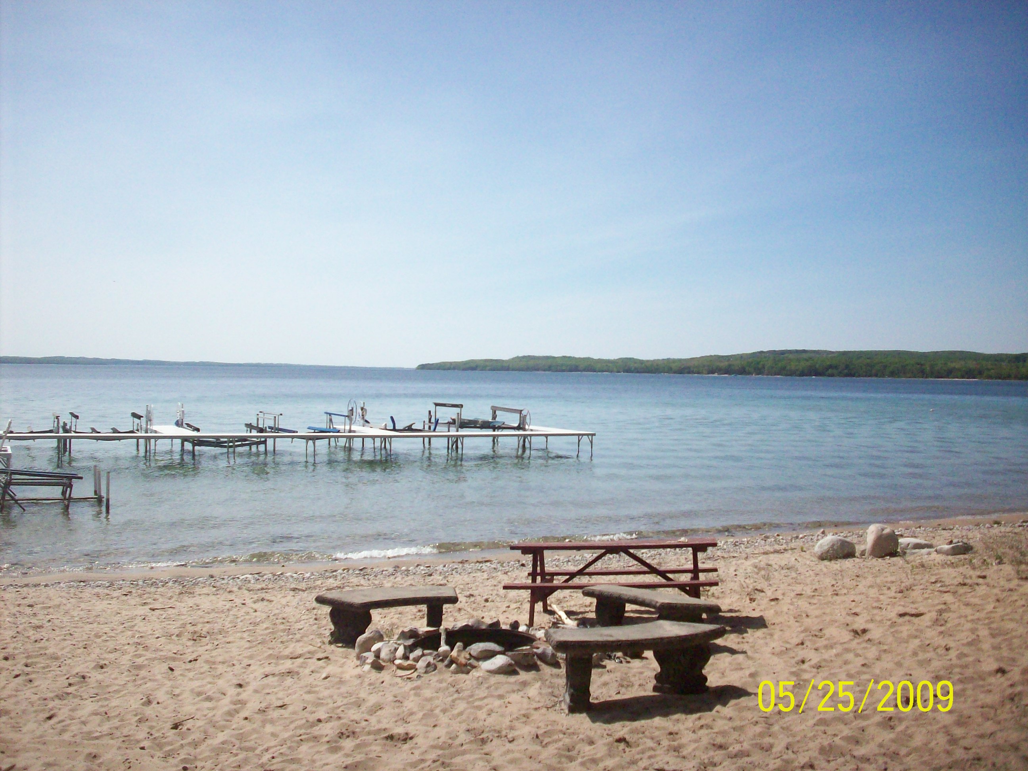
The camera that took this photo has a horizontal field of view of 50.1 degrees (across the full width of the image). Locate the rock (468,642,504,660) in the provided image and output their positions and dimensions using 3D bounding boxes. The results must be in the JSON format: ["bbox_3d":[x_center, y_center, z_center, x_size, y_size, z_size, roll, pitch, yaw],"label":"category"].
[{"bbox_3d":[-0.200,1.930,8.000,0.270,0.120,0.190,1,1,-1],"label":"rock"}]

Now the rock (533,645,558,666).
[{"bbox_3d":[0.226,1.899,7.734,0.185,0.150,0.160,1,1,2],"label":"rock"}]

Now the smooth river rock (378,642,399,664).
[{"bbox_3d":[-0.924,1.965,8.074,0.150,0.150,0.130,1,1,-7],"label":"smooth river rock"}]

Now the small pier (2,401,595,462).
[{"bbox_3d":[-8.650,1.720,43.900,23.300,2.200,7.200,0,1,-24],"label":"small pier"}]

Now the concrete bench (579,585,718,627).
[{"bbox_3d":[0.973,1.757,8.130,0.520,0.405,1.260,3,-3,-35],"label":"concrete bench"}]

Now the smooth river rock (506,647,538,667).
[{"bbox_3d":[0.057,1.910,7.732,0.235,0.140,0.170,1,1,0],"label":"smooth river rock"}]

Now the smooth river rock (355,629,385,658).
[{"bbox_3d":[-1.096,1.955,8.334,0.220,0.200,0.170,1,1,-7],"label":"smooth river rock"}]

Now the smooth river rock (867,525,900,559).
[{"bbox_3d":[5.390,2.264,16.050,0.475,0.480,0.420,1,1,19],"label":"smooth river rock"}]

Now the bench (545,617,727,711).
[{"bbox_3d":[0.701,1.655,6.508,1.260,0.405,0.520,3,-3,-32],"label":"bench"}]

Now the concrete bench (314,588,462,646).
[{"bbox_3d":[-0.973,1.886,8.935,1.280,0.385,0.520,3,-1,-34],"label":"concrete bench"}]

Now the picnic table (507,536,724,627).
[{"bbox_3d":[0.940,1.804,10.056,1.830,0.720,1.530,-2,-4,10],"label":"picnic table"}]

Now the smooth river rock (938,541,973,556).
[{"bbox_3d":[6.420,2.375,16.000,0.520,0.175,0.360,1,1,22],"label":"smooth river rock"}]

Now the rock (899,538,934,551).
[{"bbox_3d":[6.240,2.460,17.000,0.560,0.190,0.380,1,1,20],"label":"rock"}]

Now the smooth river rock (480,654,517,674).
[{"bbox_3d":[-0.104,1.896,7.477,0.245,0.130,0.180,1,1,-1],"label":"smooth river rock"}]

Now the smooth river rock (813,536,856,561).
[{"bbox_3d":[4.479,2.273,15.321,0.580,0.330,0.440,1,1,16],"label":"smooth river rock"}]

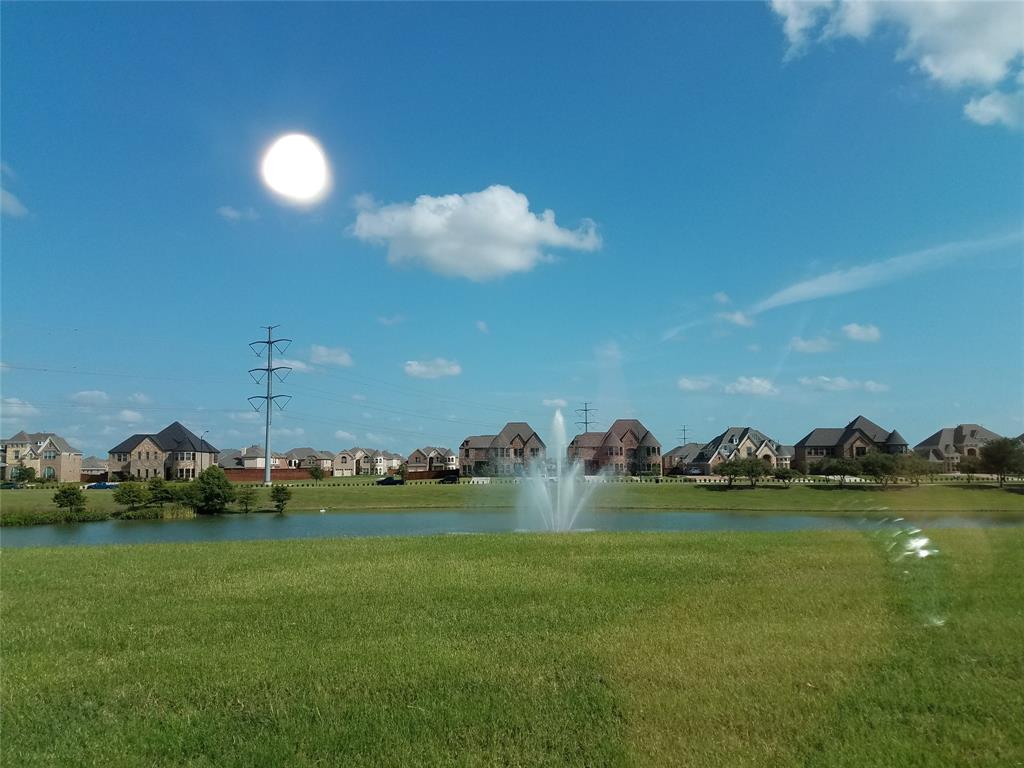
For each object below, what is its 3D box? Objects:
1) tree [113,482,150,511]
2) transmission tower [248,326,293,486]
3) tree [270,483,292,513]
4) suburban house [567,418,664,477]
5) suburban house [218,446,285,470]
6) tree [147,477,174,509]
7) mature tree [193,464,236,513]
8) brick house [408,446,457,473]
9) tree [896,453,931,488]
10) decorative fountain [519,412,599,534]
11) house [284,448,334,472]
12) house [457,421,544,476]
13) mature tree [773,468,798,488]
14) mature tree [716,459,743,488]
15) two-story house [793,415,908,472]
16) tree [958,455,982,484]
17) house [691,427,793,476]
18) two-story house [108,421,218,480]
[{"bbox_3d":[-53.926,15.802,109.000,5.390,3.680,5.390,-1,-6,0],"label":"tree"},{"bbox_3d":[-52.905,4.616,168.581,11.600,35.180,1.500,-3,-7,23],"label":"transmission tower"},{"bbox_3d":[-31.454,15.621,104.952,3.000,3.780,2.910,-1,-6,0],"label":"tree"},{"bbox_3d":[23.038,14.577,175.438,19.300,12.910,16.000,-1,-6,0],"label":"suburban house"},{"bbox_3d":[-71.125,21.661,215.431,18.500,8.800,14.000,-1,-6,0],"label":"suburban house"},{"bbox_3d":[-49.816,15.377,109.000,3.970,4.540,3.970,-1,-6,0],"label":"tree"},{"bbox_3d":[-41.036,14.540,106.089,6.070,6.840,5.890,-1,-6,0],"label":"mature tree"},{"bbox_3d":[-25.309,24.243,246.441,15.500,9.000,14.000,-1,-6,0],"label":"brick house"},{"bbox_3d":[72.041,15.386,138.000,6.100,6.190,6.100,-1,-6,0],"label":"tree"},{"bbox_3d":[4.323,7.782,70.000,7.460,11.100,7.460,-1,-6,0],"label":"decorative fountain"},{"bbox_3d":[-61.850,24.164,236.095,11.660,8.870,14.500,-1,-6,0],"label":"house"},{"bbox_3d":[-2.003,15.106,176.607,19.200,12.200,16.000,-1,-6,0],"label":"house"},{"bbox_3d":[48.873,16.734,136.935,4.630,3.710,4.490,-1,-6,0],"label":"mature tree"},{"bbox_3d":[39.026,16.059,138.000,4.670,5.380,4.670,-1,-6,0],"label":"mature tree"},{"bbox_3d":[72.147,13.732,168.628,22.500,12.600,16.000,-1,-6,0],"label":"two-story house"},{"bbox_3d":[87.632,16.335,146.998,4.580,5.690,4.450,-1,-6,0],"label":"tree"},{"bbox_3d":[52.152,15.460,175.559,20.130,11.030,16.500,-1,-6,0],"label":"house"},{"bbox_3d":[-78.157,15.288,174.718,18.920,13.390,14.500,-1,-6,0],"label":"two-story house"}]

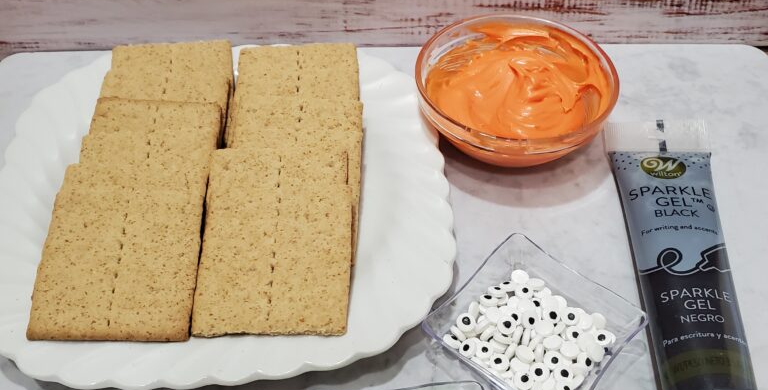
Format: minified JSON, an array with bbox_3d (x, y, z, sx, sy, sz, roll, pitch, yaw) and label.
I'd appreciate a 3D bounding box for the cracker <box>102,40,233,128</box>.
[{"bbox_3d":[-0.101,-0.047,0.363,0.058,0.006,0.061,-3,58,-4],"label":"cracker"}]

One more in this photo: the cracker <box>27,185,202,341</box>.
[{"bbox_3d":[-0.099,0.026,0.291,0.058,0.006,0.059,0,64,-1],"label":"cracker"}]

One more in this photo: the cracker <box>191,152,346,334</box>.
[{"bbox_3d":[-0.042,0.021,0.301,0.058,0.006,0.071,0,61,-1],"label":"cracker"}]

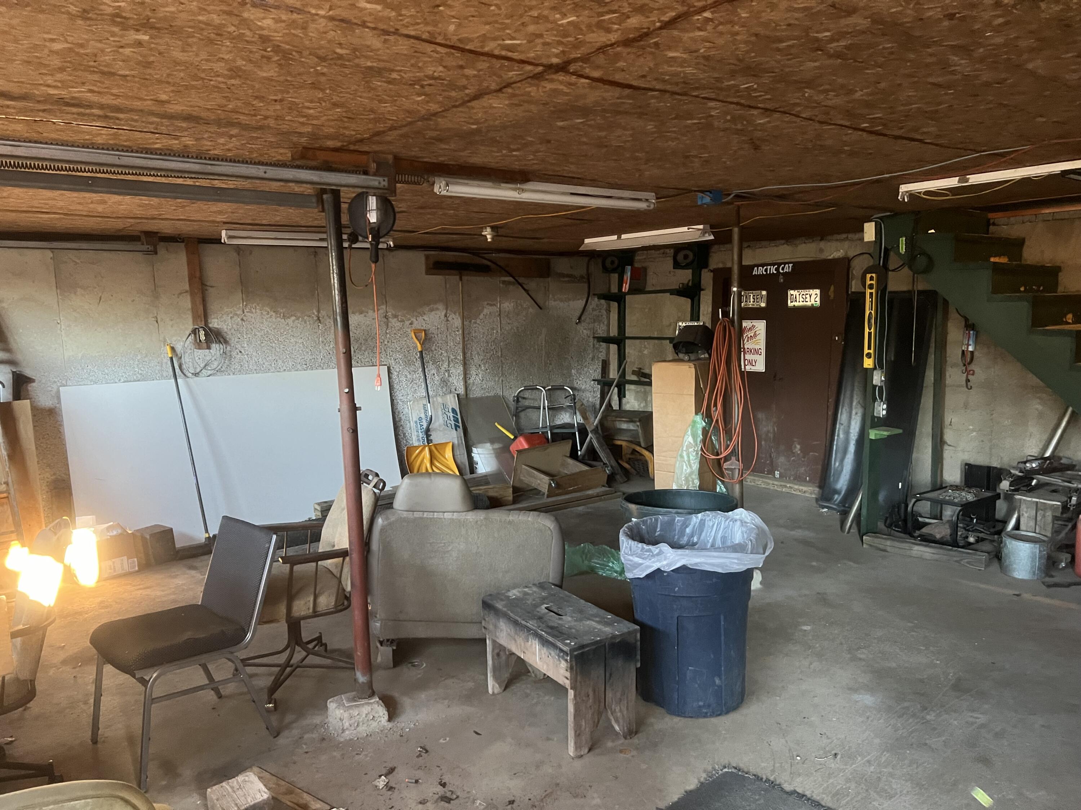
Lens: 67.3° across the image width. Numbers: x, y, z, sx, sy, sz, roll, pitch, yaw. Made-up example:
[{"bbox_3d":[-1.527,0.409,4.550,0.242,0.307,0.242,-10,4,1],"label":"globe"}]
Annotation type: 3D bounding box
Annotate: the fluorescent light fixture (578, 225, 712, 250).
[{"bbox_3d":[0.750,-1.211,5.936,0.160,0.090,1.230,-7,9,-38],"label":"fluorescent light fixture"}]

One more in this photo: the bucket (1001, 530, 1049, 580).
[{"bbox_3d":[2.843,0.879,4.761,0.250,0.220,0.250,3,9,31],"label":"bucket"}]

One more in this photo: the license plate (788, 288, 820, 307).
[{"bbox_3d":[2.173,-0.879,6.706,0.010,0.152,0.305,-7,9,-36],"label":"license plate"}]

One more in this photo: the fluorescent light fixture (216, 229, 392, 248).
[{"bbox_3d":[-1.594,-1.155,5.699,1.220,0.085,0.120,-7,9,-36],"label":"fluorescent light fixture"}]

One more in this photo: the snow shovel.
[{"bbox_3d":[-0.994,0.023,7.224,0.470,1.400,0.210,-6,0,-38],"label":"snow shovel"}]

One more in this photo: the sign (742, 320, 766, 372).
[{"bbox_3d":[1.903,-0.529,7.334,0.010,0.457,0.305,-7,9,-38],"label":"sign"}]

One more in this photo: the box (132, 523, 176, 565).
[{"bbox_3d":[-2.537,0.924,5.341,0.200,0.207,0.160,4,9,34],"label":"box"}]

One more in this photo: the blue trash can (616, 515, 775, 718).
[{"bbox_3d":[0.636,0.853,3.384,0.585,0.715,0.585,0,8,11],"label":"blue trash can"}]

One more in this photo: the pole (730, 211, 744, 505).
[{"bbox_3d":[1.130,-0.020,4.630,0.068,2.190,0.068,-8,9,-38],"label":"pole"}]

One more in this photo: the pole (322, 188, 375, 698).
[{"bbox_3d":[-0.740,0.167,3.127,0.075,2.010,0.075,-7,9,-38],"label":"pole"}]

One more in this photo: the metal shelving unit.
[{"bbox_3d":[1.063,-0.691,8.076,0.360,1.400,1.200,-7,9,-38],"label":"metal shelving unit"}]

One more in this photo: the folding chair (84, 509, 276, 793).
[{"bbox_3d":[-1.368,0.900,3.149,0.490,0.810,0.590,5,9,43],"label":"folding chair"}]

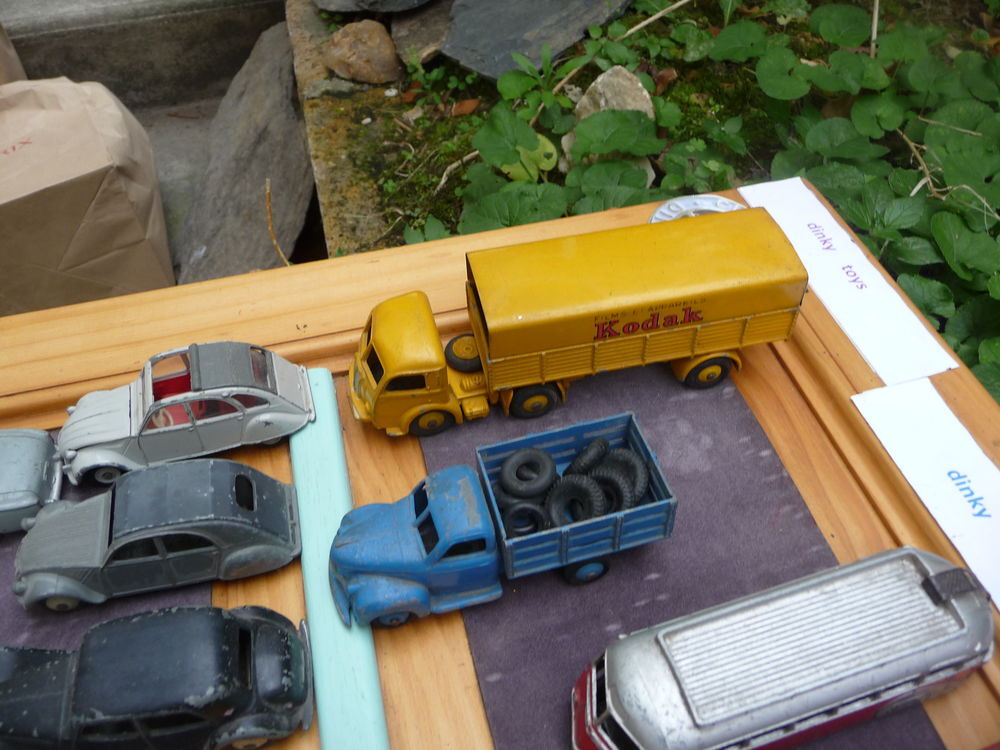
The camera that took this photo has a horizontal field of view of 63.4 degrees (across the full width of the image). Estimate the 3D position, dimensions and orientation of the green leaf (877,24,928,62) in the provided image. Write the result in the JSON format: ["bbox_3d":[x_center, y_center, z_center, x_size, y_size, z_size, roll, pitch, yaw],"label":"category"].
[{"bbox_3d":[0.323,-0.266,0.649,0.041,0.012,0.039,-36,65,-8],"label":"green leaf"}]

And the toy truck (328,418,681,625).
[{"bbox_3d":[-0.001,0.049,0.259,0.106,0.043,0.038,-13,45,-8],"label":"toy truck"}]

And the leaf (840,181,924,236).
[{"bbox_3d":[0.235,-0.102,0.497,0.055,0.022,0.046,-22,55,-12],"label":"leaf"}]

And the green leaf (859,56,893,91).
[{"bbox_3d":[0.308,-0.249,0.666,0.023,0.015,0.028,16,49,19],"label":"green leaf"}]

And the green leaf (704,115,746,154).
[{"bbox_3d":[0.177,-0.189,0.638,0.029,0.015,0.028,9,47,13],"label":"green leaf"}]

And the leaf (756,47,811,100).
[{"bbox_3d":[0.236,-0.251,0.673,0.037,0.024,0.045,12,48,15],"label":"leaf"}]

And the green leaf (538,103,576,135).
[{"bbox_3d":[0.048,-0.212,0.670,0.032,0.015,0.028,0,46,4],"label":"green leaf"}]

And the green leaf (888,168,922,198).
[{"bbox_3d":[0.262,-0.124,0.522,0.023,0.012,0.021,-34,63,-8],"label":"green leaf"}]

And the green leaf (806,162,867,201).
[{"bbox_3d":[0.206,-0.118,0.497,0.036,0.009,0.035,-5,58,3],"label":"green leaf"}]

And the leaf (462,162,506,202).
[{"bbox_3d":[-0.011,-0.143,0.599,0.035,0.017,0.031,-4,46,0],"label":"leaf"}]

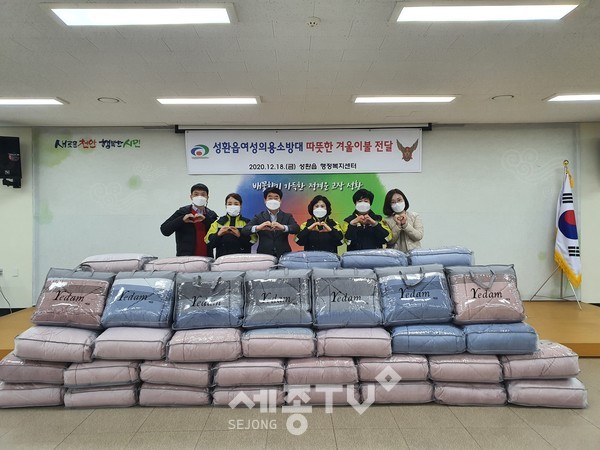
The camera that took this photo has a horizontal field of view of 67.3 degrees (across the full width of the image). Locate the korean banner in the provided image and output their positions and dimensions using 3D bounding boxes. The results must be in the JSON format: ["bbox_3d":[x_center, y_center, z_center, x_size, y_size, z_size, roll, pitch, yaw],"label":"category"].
[{"bbox_3d":[0.065,-1.121,6.920,3.620,0.665,0.020,-1,1,-1],"label":"korean banner"}]

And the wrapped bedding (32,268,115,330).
[{"bbox_3d":[-2.019,0.663,4.053,0.600,0.510,0.190,2,-25,4],"label":"wrapped bedding"}]

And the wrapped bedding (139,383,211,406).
[{"bbox_3d":[-0.978,1.344,3.793,0.565,0.180,0.490,-1,1,1],"label":"wrapped bedding"}]

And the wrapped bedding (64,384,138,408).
[{"bbox_3d":[-1.593,1.350,3.807,0.565,0.180,0.490,-1,1,-5],"label":"wrapped bedding"}]

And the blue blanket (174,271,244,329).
[{"bbox_3d":[-0.736,0.627,3.750,0.560,0.465,0.200,-1,-13,0],"label":"blue blanket"}]

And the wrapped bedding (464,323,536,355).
[{"bbox_3d":[1.591,0.906,3.740,0.570,0.200,0.450,-1,1,0],"label":"wrapped bedding"}]

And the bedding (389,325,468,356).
[{"bbox_3d":[1.012,0.911,3.734,0.570,0.200,0.450,-1,1,0],"label":"bedding"}]

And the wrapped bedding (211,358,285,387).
[{"bbox_3d":[-0.407,1.168,3.787,0.565,0.185,0.490,-1,1,-1],"label":"wrapped bedding"}]

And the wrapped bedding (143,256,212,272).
[{"bbox_3d":[-1.040,0.392,4.064,0.570,0.195,0.450,-1,1,0],"label":"wrapped bedding"}]

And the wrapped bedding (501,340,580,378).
[{"bbox_3d":[1.847,1.082,3.666,0.580,0.195,0.450,-1,1,-1],"label":"wrapped bedding"}]

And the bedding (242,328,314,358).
[{"bbox_3d":[-0.169,0.987,3.875,0.584,0.195,0.490,-1,1,-1],"label":"bedding"}]

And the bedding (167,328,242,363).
[{"bbox_3d":[-0.779,1.001,3.851,0.585,0.185,0.490,-1,1,-4],"label":"bedding"}]

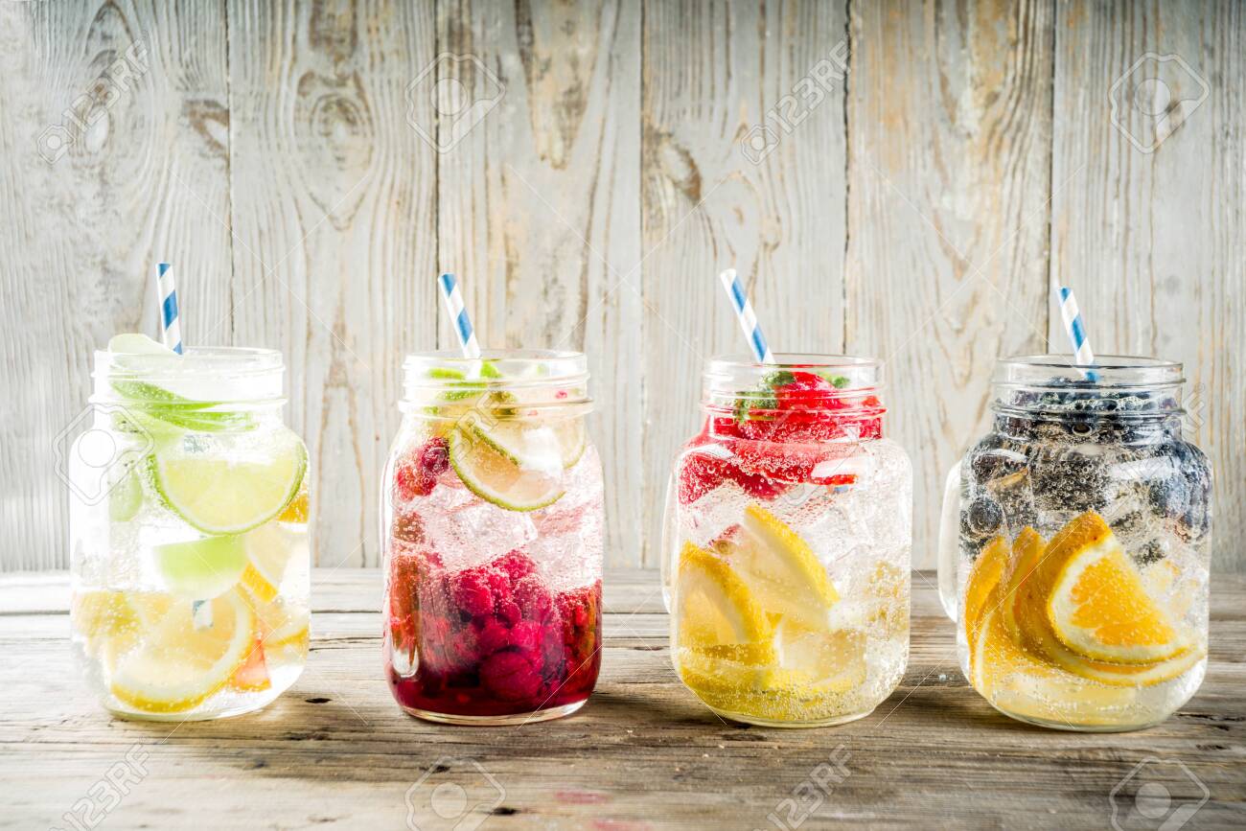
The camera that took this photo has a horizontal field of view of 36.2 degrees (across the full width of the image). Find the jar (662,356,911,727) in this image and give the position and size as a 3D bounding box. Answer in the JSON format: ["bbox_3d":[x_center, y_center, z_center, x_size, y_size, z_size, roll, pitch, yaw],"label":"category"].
[{"bbox_3d":[0.055,0.044,0.734,0.084,0.133,0.116,-4,6,-36],"label":"jar"}]

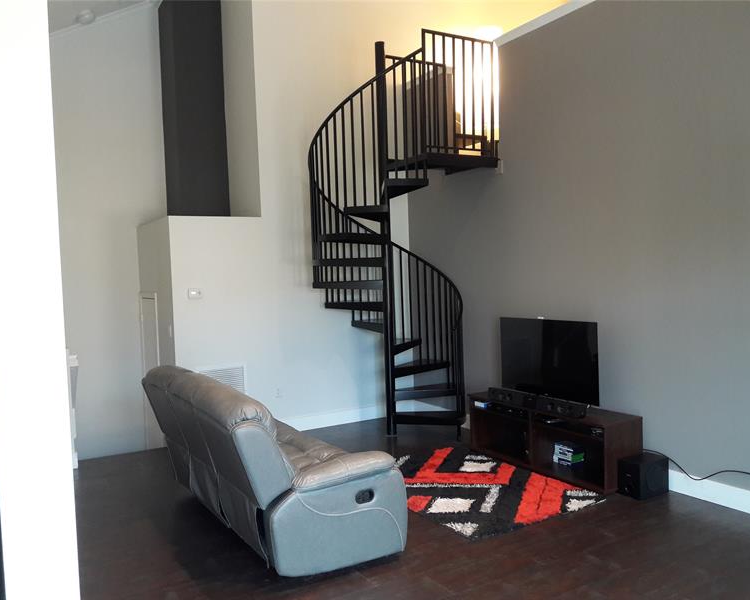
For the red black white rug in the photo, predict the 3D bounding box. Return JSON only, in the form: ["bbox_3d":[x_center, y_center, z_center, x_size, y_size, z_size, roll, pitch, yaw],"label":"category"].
[{"bbox_3d":[0.672,1.386,4.947,1.232,0.032,1.779,-3,2,-29],"label":"red black white rug"}]

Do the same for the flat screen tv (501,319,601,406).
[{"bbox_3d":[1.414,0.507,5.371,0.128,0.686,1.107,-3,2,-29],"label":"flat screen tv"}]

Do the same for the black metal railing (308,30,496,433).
[{"bbox_3d":[0.134,-0.585,6.411,1.485,3.904,1.592,-3,2,-29],"label":"black metal railing"}]

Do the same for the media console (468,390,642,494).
[{"bbox_3d":[1.431,1.117,5.353,0.426,0.486,1.549,-3,2,-29],"label":"media console"}]

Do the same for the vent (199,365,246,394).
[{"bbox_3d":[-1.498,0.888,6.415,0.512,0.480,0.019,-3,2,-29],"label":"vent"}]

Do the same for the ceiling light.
[{"bbox_3d":[-3.132,-3.058,7.000,0.200,0.120,0.200,-34,17,-25],"label":"ceiling light"}]

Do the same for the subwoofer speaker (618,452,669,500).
[{"bbox_3d":[1.916,1.249,4.598,0.330,0.240,0.173,-3,2,-29],"label":"subwoofer speaker"}]

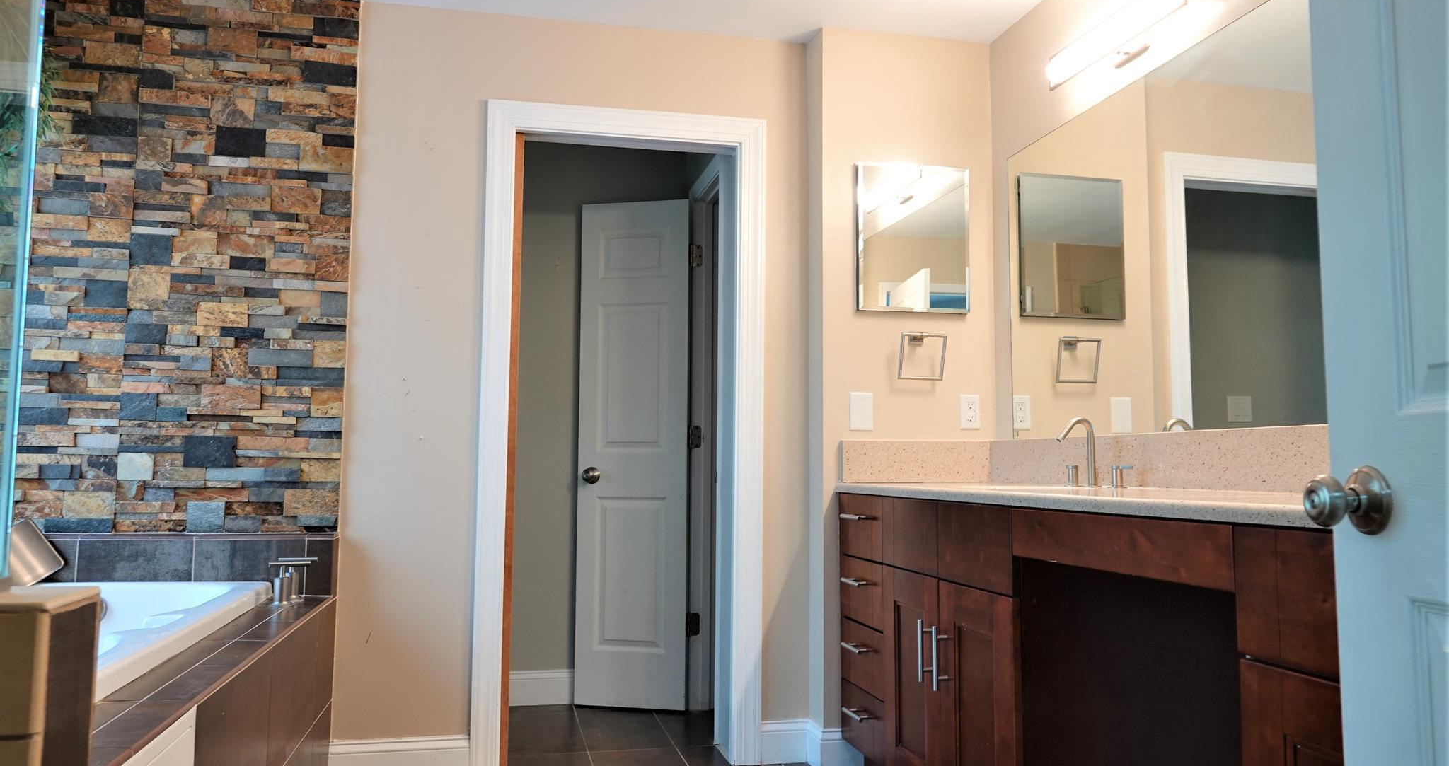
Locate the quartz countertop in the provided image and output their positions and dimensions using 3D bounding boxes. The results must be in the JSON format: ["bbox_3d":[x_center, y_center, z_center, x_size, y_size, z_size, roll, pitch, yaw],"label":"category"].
[{"bbox_3d":[0.874,0.265,2.205,0.553,0.032,2.070,2,-5,-13],"label":"quartz countertop"}]

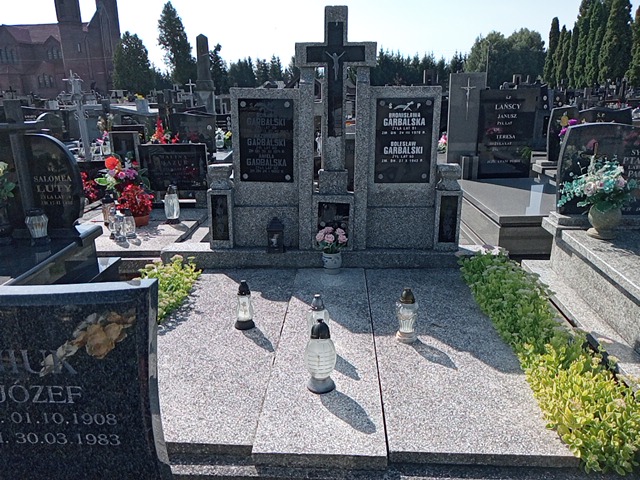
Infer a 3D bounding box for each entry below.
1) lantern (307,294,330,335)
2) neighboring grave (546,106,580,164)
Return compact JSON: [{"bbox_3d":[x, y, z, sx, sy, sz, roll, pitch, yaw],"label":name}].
[{"bbox_3d":[-0.007,0.400,2.537,0.118,0.284,0.118,1,15,3],"label":"lantern"},{"bbox_3d":[2.735,-1.173,5.805,0.370,0.607,0.110,1,16,2],"label":"neighboring grave"}]

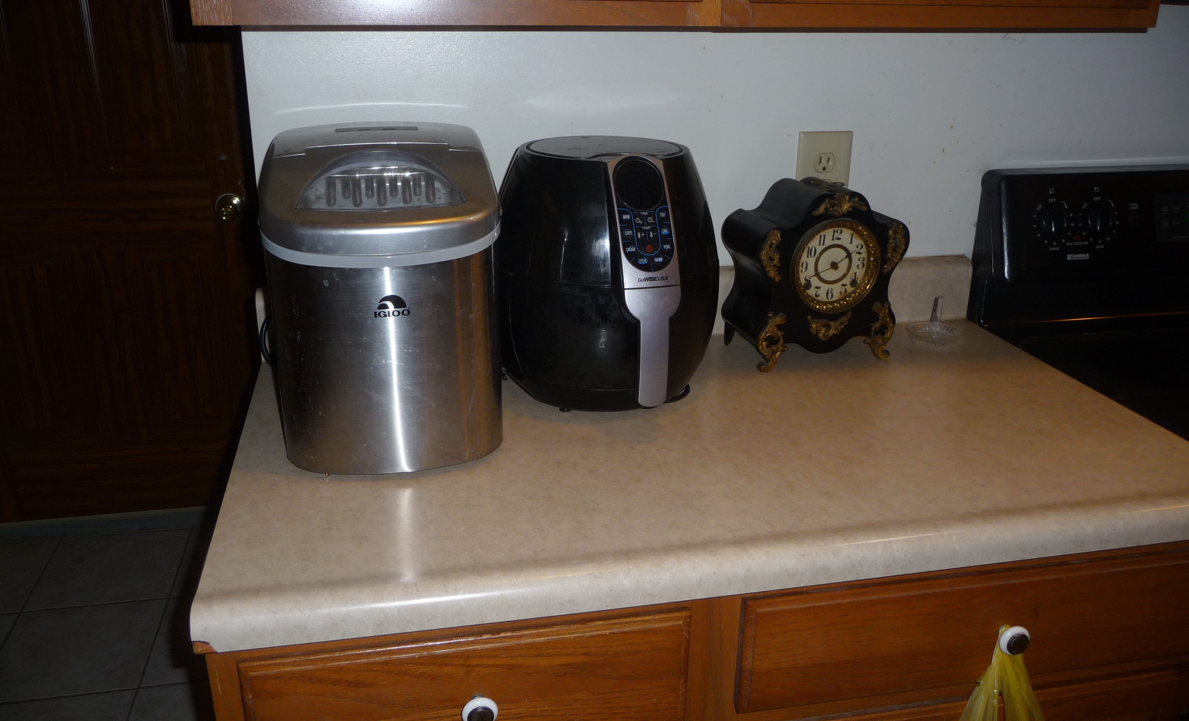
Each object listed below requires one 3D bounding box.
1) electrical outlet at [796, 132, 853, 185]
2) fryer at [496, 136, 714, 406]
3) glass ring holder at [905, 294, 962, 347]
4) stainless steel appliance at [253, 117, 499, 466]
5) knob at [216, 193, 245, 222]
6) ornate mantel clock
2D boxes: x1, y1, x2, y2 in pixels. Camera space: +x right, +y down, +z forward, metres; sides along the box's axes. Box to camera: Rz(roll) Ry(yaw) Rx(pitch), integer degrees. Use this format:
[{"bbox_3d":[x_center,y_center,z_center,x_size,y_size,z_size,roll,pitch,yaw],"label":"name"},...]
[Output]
[{"bbox_3d":[0.345,-0.278,1.452,0.086,0.130,0.008,-4,21,-12],"label":"electrical outlet"},{"bbox_3d":[0.016,-0.111,1.227,0.297,0.312,0.345,-6,22,-17],"label":"fryer"},{"bbox_3d":[0.520,-0.064,1.468,0.080,0.067,0.080,-4,21,-12],"label":"glass ring holder"},{"bbox_3d":[-0.245,-0.091,1.136,0.250,0.333,0.358,-5,21,-14],"label":"stainless steel appliance"},{"bbox_3d":[-0.918,-0.378,2.412,0.067,0.067,0.062,-4,21,-12],"label":"knob"},{"bbox_3d":[0.316,-0.136,1.383,0.234,0.256,0.138,-5,21,-16],"label":"ornate mantel clock"}]

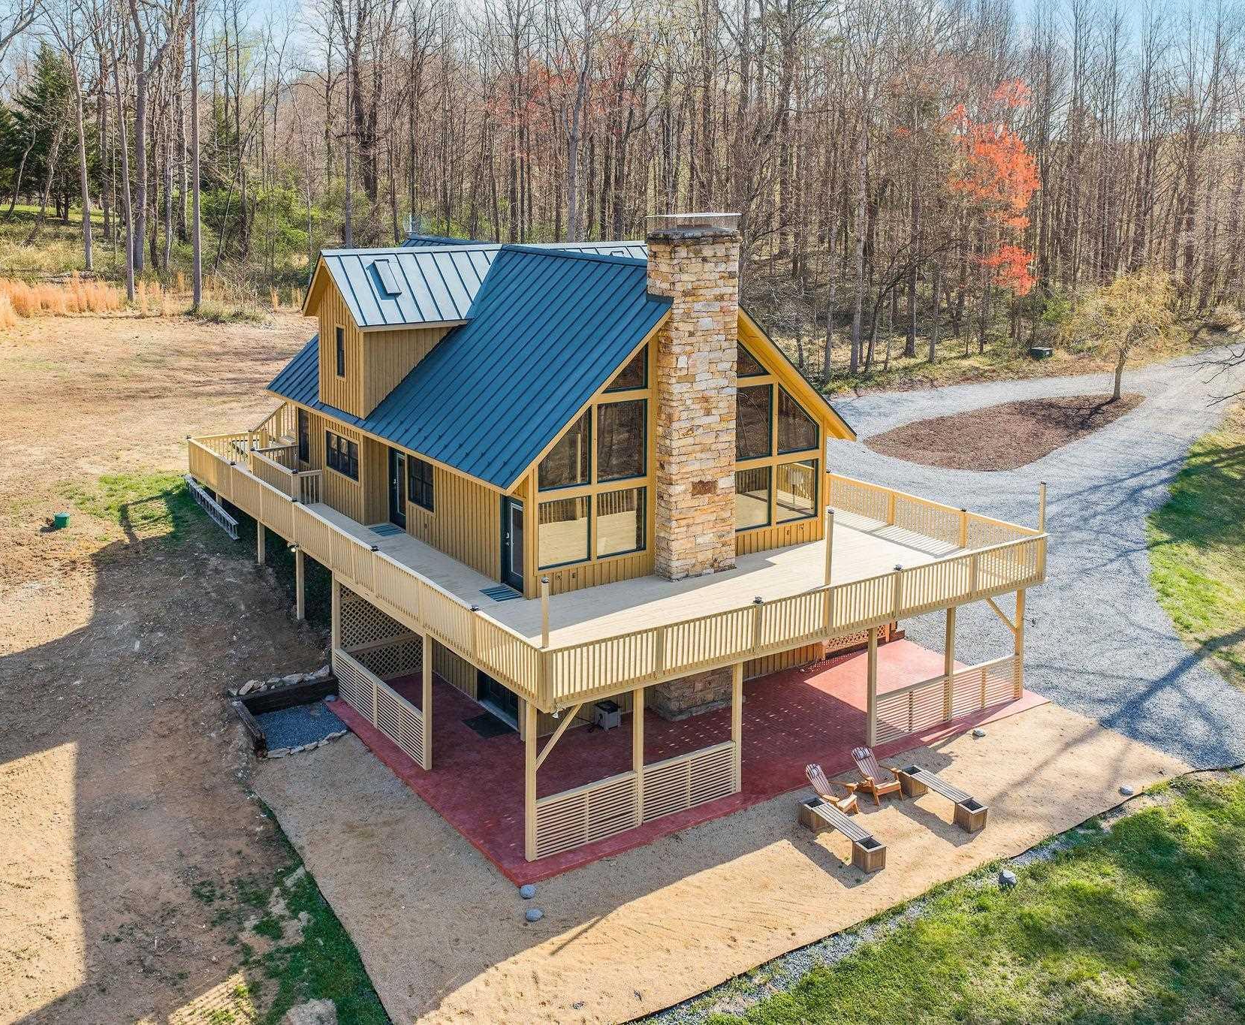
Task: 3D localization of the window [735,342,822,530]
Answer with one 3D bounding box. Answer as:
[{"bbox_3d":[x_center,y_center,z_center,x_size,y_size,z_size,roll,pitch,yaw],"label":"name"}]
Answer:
[{"bbox_3d":[3.797,-1.942,29.189,3.000,4.750,0.140,-9,18,-33],"label":"window"}]

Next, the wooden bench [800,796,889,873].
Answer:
[{"bbox_3d":[4.192,6.165,22.959,0.430,0.470,2.130,-7,16,-27],"label":"wooden bench"}]

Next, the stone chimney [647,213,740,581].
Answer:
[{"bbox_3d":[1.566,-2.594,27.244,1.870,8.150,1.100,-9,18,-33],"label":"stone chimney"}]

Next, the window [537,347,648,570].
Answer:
[{"bbox_3d":[-0.607,-1.250,26.249,3.000,4.800,0.140,-9,18,-33],"label":"window"}]

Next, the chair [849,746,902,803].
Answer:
[{"bbox_3d":[5.295,5.457,24.808,0.730,0.930,0.850,-6,16,-24],"label":"chair"}]

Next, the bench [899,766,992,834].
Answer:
[{"bbox_3d":[6.514,5.818,24.376,0.430,0.470,2.080,-8,17,-29],"label":"bench"}]

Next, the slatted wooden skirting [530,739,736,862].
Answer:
[{"bbox_3d":[0.351,5.580,23.304,4.750,1.120,0.120,-9,18,-33],"label":"slatted wooden skirting"}]

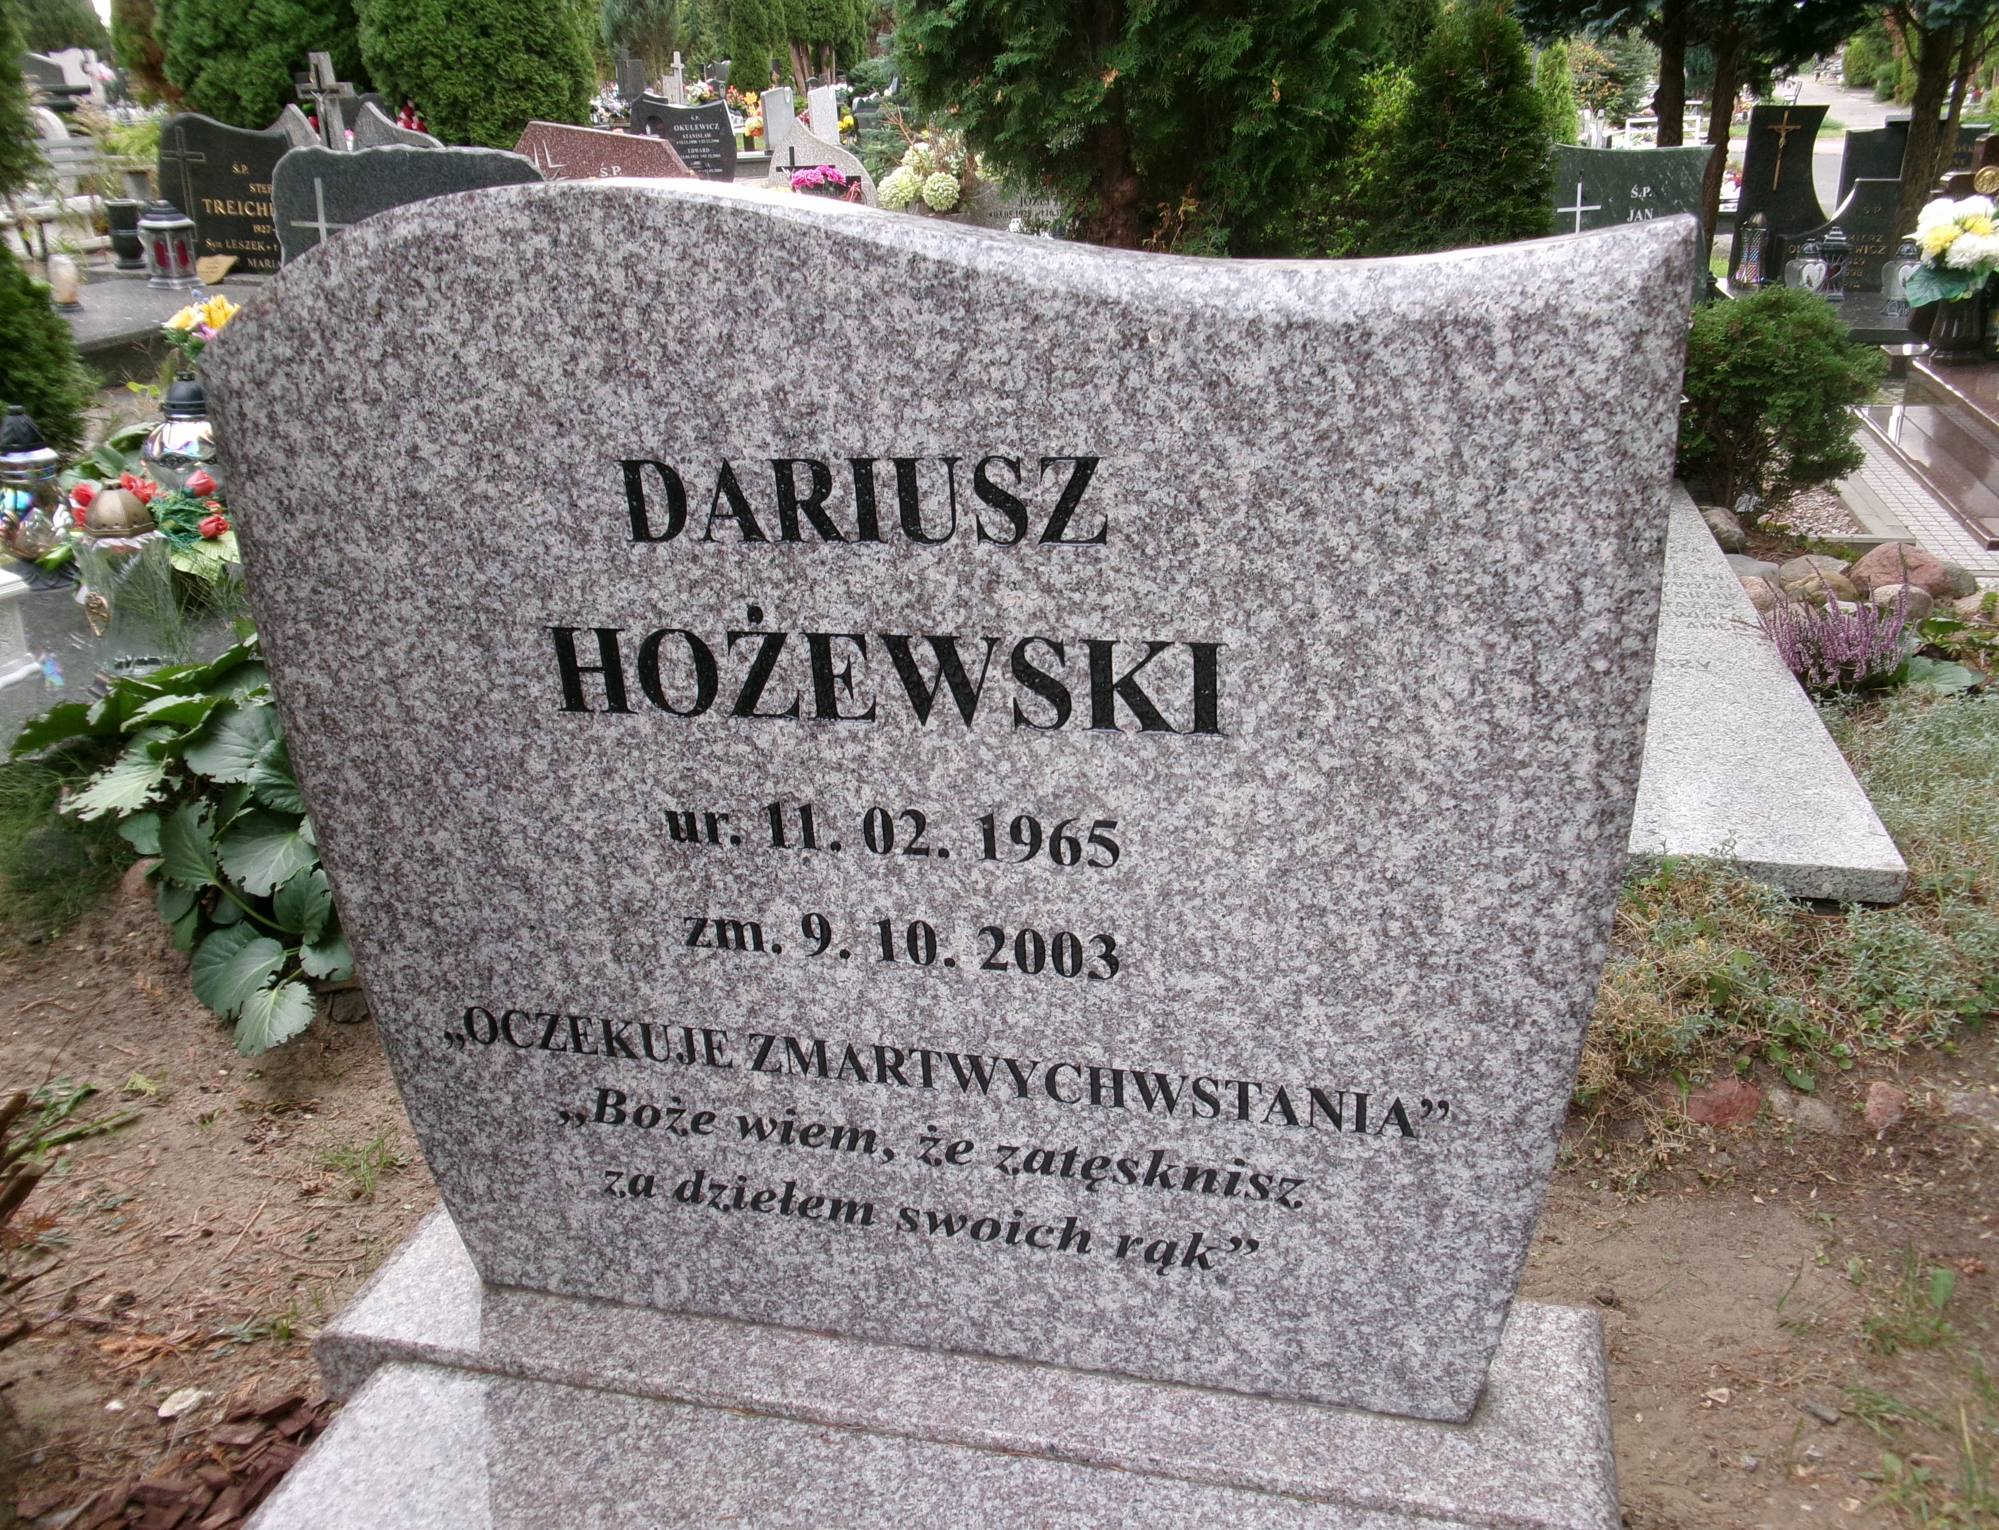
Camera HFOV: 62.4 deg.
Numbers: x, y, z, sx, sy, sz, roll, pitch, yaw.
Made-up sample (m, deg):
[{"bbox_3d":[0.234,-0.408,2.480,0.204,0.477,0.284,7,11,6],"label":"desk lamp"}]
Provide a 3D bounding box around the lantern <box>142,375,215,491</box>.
[{"bbox_3d":[-1.676,-0.662,3.400,0.180,0.280,0.180,3,24,15],"label":"lantern"}]

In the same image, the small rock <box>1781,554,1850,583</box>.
[{"bbox_3d":[1.640,-0.390,3.320,0.140,0.080,0.115,3,24,15],"label":"small rock"}]

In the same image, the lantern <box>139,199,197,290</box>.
[{"bbox_3d":[-3.120,-1.958,6.200,0.205,0.310,0.205,3,24,15],"label":"lantern"}]

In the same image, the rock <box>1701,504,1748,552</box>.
[{"bbox_3d":[1.512,-0.496,3.460,0.110,0.090,0.105,3,24,15],"label":"rock"}]

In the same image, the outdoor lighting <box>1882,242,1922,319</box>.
[{"bbox_3d":[2.743,-1.470,5.000,0.135,0.220,0.120,3,24,15],"label":"outdoor lighting"}]

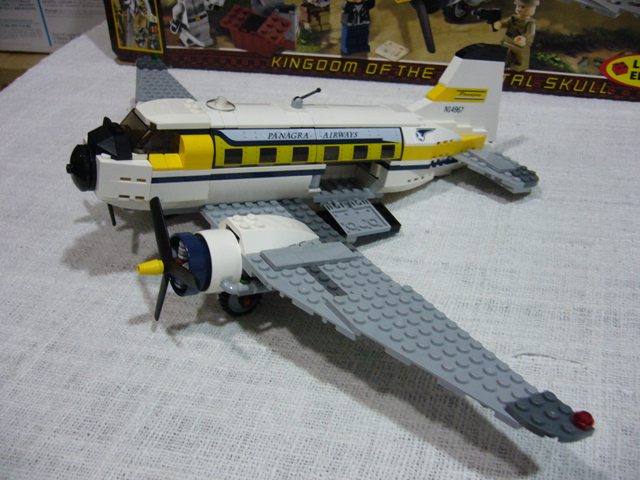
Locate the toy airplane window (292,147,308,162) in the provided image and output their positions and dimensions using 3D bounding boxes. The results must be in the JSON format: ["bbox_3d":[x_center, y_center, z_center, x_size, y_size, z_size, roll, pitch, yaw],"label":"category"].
[{"bbox_3d":[-0.011,-0.049,0.367,0.011,0.008,0.003,-7,20,-33],"label":"toy airplane window"}]

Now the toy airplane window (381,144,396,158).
[{"bbox_3d":[0.042,-0.055,0.401,0.011,0.008,0.003,-7,20,-33],"label":"toy airplane window"}]

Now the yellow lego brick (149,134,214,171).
[{"bbox_3d":[-0.072,-0.046,0.333,0.032,0.017,0.016,-7,28,-33],"label":"yellow lego brick"}]

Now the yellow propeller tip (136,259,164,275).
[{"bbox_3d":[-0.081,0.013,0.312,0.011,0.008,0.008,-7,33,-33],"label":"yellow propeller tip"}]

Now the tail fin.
[{"bbox_3d":[0.097,-0.102,0.455,0.091,0.070,0.009,-7,21,-33],"label":"tail fin"}]

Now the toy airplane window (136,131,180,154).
[{"bbox_3d":[-0.081,-0.049,0.323,0.022,0.013,0.006,-7,23,-33],"label":"toy airplane window"}]

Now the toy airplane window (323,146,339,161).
[{"bbox_3d":[0.007,-0.051,0.378,0.011,0.008,0.003,-7,20,-33],"label":"toy airplane window"}]

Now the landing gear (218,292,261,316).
[{"bbox_3d":[-0.043,0.031,0.353,0.019,0.019,0.010,-17,34,-27],"label":"landing gear"}]

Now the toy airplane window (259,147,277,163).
[{"bbox_3d":[-0.029,-0.047,0.355,0.011,0.008,0.003,-7,20,-33],"label":"toy airplane window"}]

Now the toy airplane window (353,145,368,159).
[{"bbox_3d":[0.024,-0.053,0.390,0.011,0.008,0.003,-7,20,-33],"label":"toy airplane window"}]

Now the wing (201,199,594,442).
[{"bbox_3d":[0.017,0.029,0.297,0.072,0.014,0.210,-7,31,-33],"label":"wing"}]

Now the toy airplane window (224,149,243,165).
[{"bbox_3d":[-0.046,-0.045,0.344,0.011,0.008,0.003,-7,20,-33],"label":"toy airplane window"}]

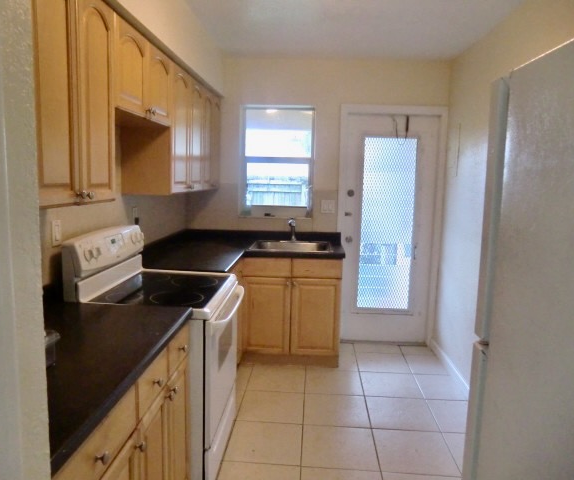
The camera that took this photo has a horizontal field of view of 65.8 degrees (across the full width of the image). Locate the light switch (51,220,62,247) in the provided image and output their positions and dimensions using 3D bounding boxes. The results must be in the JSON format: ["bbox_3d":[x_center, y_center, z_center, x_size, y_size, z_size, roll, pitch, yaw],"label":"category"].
[{"bbox_3d":[-1.044,-0.027,2.026,0.015,0.117,0.076,2,8,4],"label":"light switch"}]

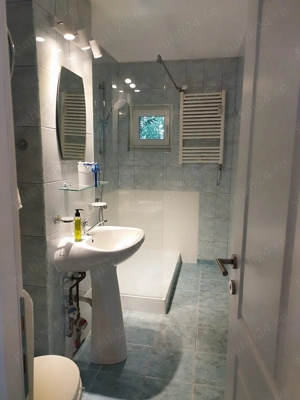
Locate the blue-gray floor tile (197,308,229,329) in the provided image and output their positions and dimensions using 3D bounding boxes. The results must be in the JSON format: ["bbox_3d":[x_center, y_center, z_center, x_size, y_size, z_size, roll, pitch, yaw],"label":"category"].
[{"bbox_3d":[0.561,1.015,2.646,0.305,0.010,0.310,2,10,10],"label":"blue-gray floor tile"}]

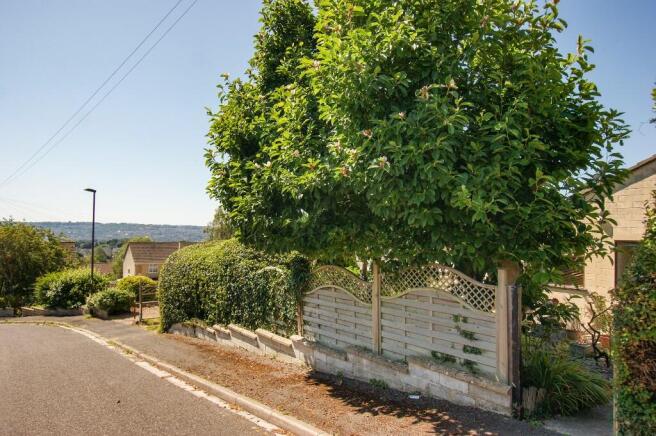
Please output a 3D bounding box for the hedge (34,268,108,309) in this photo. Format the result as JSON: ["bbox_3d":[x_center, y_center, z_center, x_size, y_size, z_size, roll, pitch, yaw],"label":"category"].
[{"bbox_3d":[-11.122,3.106,17.400,2.800,1.650,2.000,0,-1,-6],"label":"hedge"}]

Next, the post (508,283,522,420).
[{"bbox_3d":[2.069,1.446,4.420,0.105,1.440,0.105,1,-2,-43],"label":"post"}]

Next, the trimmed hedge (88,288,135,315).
[{"bbox_3d":[-8.452,3.272,15.600,1.650,0.980,1.350,-1,-2,37],"label":"trimmed hedge"}]

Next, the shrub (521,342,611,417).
[{"bbox_3d":[2.817,1.856,4.750,0.950,0.700,0.880,-1,-2,37],"label":"shrub"}]

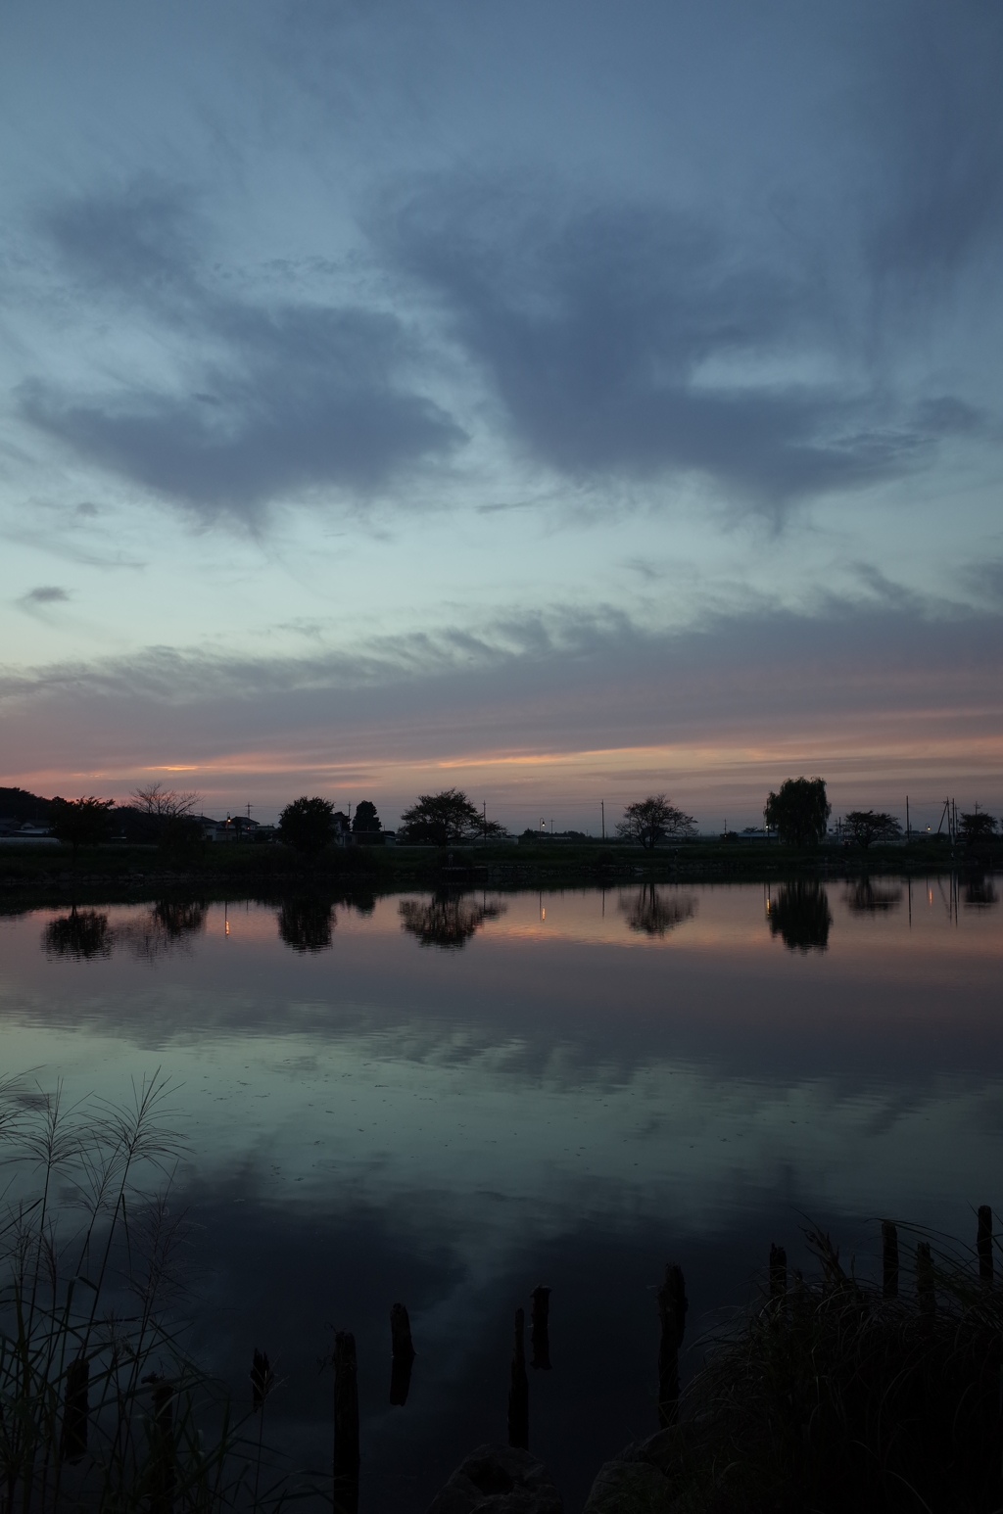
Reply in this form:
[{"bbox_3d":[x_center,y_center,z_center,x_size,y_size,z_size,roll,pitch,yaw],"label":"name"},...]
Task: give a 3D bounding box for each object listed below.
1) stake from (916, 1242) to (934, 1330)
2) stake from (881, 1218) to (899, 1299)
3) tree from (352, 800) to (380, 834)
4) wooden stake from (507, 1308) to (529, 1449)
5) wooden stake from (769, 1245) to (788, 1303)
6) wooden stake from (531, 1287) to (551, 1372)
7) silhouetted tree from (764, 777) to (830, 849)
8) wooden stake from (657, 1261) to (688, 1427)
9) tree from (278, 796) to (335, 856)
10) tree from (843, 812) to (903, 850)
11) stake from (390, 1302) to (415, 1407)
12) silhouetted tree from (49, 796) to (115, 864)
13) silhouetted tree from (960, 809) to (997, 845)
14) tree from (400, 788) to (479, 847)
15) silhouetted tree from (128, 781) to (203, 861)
[{"bbox_3d":[3.507,4.374,9.723,0.142,0.713,0.142,0,-4,0],"label":"stake"},{"bbox_3d":[3.807,4.920,11.501,0.150,0.755,0.150,0,-4,0],"label":"stake"},{"bbox_3d":[-29.666,14.394,257.747,6.353,9.327,6.035,0,-4,0],"label":"tree"},{"bbox_3d":[0.117,4.392,8.299,0.138,0.961,0.138,0,-4,0],"label":"wooden stake"},{"bbox_3d":[2.591,4.857,11.005,0.155,0.582,0.155,0,-4,0],"label":"wooden stake"},{"bbox_3d":[0.301,4.348,8.935,0.144,0.628,0.144,0,-4,0],"label":"wooden stake"},{"bbox_3d":[42.842,8.033,170.001,9.577,10.088,9.099,0,-4,0],"label":"silhouetted tree"},{"bbox_3d":[1.288,4.437,8.857,0.214,1.200,0.192,0,-4,0],"label":"wooden stake"},{"bbox_3d":[-21.144,7.691,127.973,6.051,6.623,5.749,0,-4,0],"label":"tree"},{"bbox_3d":[56.229,11.106,178.000,8.775,5.902,7.897,0,-4,0],"label":"tree"},{"bbox_3d":[-0.710,4.302,8.456,0.153,0.725,0.153,0,-4,0],"label":"stake"},{"bbox_3d":[-41.907,7.363,117.614,6.389,6.677,6.070,0,-4,0],"label":"silhouetted tree"},{"bbox_3d":[79.872,12.007,197.195,6.150,5.746,5.842,0,-4,0],"label":"silhouetted tree"},{"bbox_3d":[-7.920,7.910,151.234,10.650,7.451,10.118,0,-4,0],"label":"tree"},{"bbox_3d":[-36.507,6.884,128.001,7.984,8.493,7.186,0,-4,0],"label":"silhouetted tree"}]

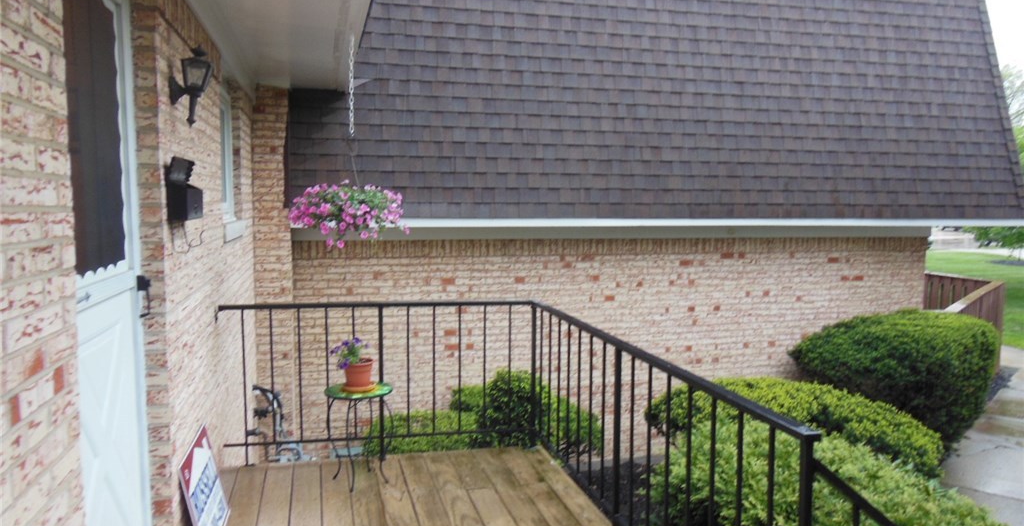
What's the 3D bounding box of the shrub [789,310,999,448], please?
[{"bbox_3d":[3.948,1.241,7.623,2.150,1.470,1.250,-1,4,-15],"label":"shrub"}]

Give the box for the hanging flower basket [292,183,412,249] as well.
[{"bbox_3d":[-0.934,-0.271,4.223,0.660,0.390,0.640,-1,4,-15],"label":"hanging flower basket"}]

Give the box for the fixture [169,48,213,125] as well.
[{"bbox_3d":[-1.272,-0.707,2.957,0.155,0.315,0.125,-1,4,-15],"label":"fixture"}]

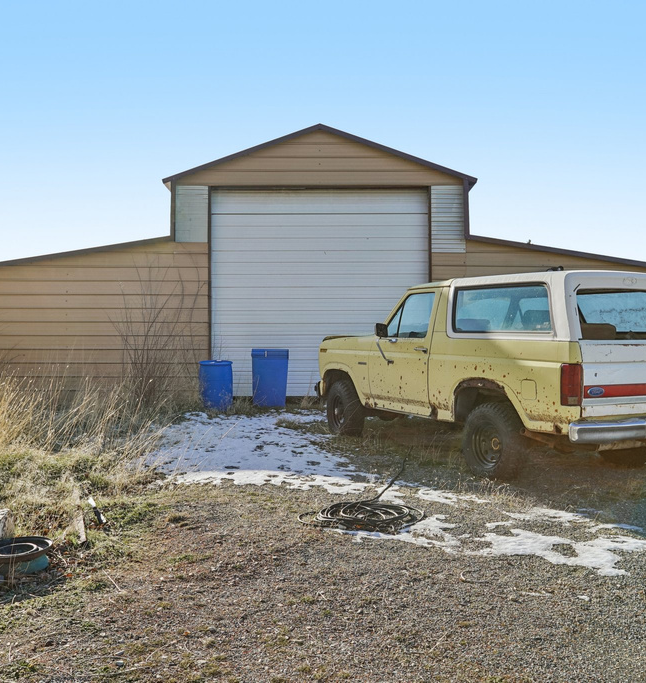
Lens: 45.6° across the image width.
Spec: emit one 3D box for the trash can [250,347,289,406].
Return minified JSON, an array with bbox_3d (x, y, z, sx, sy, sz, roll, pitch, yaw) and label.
[{"bbox_3d":[-0.840,0.560,12.200,0.590,0.930,0.580,0,1,0],"label":"trash can"}]

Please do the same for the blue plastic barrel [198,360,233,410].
[{"bbox_3d":[-1.650,0.680,11.800,0.530,0.800,0.530,0,1,0],"label":"blue plastic barrel"}]

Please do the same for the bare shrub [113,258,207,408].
[{"bbox_3d":[-2.530,-0.120,12.000,1.450,2.350,1.250,0,1,0],"label":"bare shrub"}]

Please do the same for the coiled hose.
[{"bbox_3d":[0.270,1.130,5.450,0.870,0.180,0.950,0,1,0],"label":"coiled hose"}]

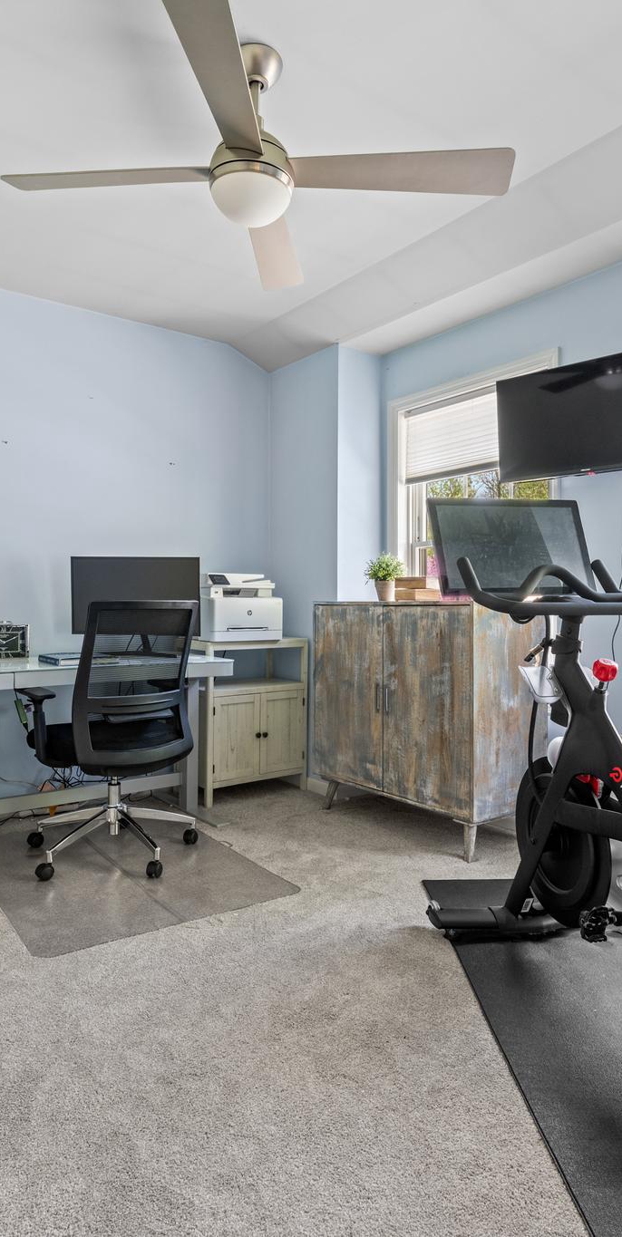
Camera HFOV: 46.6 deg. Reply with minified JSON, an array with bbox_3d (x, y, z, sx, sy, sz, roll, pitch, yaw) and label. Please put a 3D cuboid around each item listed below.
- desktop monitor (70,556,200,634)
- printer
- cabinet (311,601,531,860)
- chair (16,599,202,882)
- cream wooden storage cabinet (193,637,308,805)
[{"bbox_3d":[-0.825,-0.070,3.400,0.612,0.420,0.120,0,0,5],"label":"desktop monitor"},{"bbox_3d":[-0.438,-0.056,3.926,0.425,0.345,0.410,0,0,-39],"label":"printer"},{"bbox_3d":[0.510,0.446,3.334,0.486,1.014,0.981,0,0,-39],"label":"cabinet"},{"bbox_3d":[-0.786,0.452,2.886,0.660,1.020,0.660,0,0,-39],"label":"chair"},{"bbox_3d":[-0.381,0.534,3.954,0.649,0.833,0.380,0,0,-39],"label":"cream wooden storage cabinet"}]

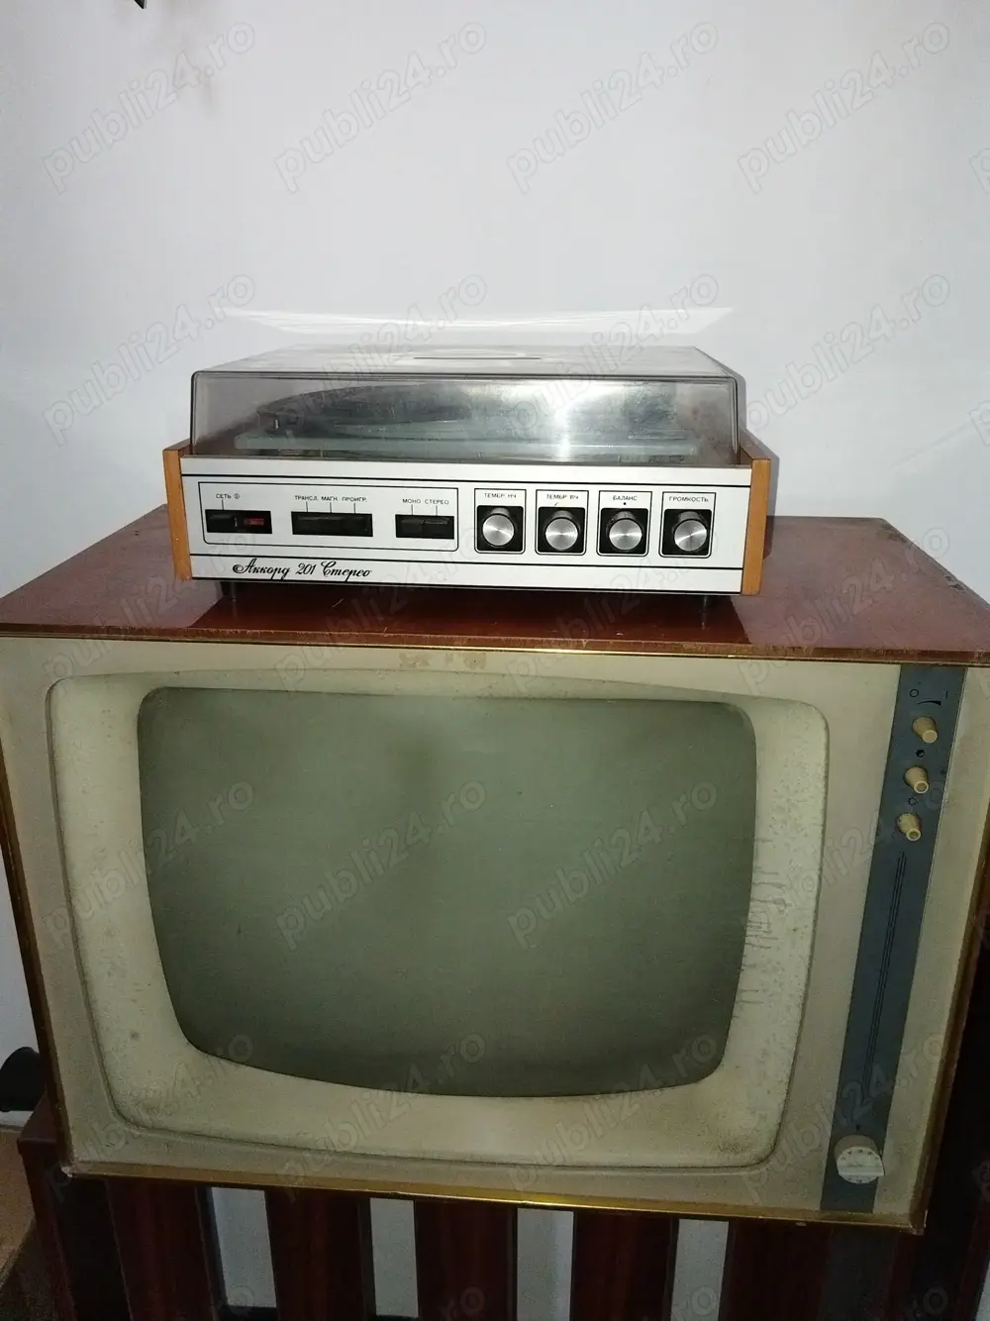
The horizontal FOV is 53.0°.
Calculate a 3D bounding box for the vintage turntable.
[{"bbox_3d":[-0.012,-0.173,0.843,0.420,0.164,0.325,2,22,4],"label":"vintage turntable"}]

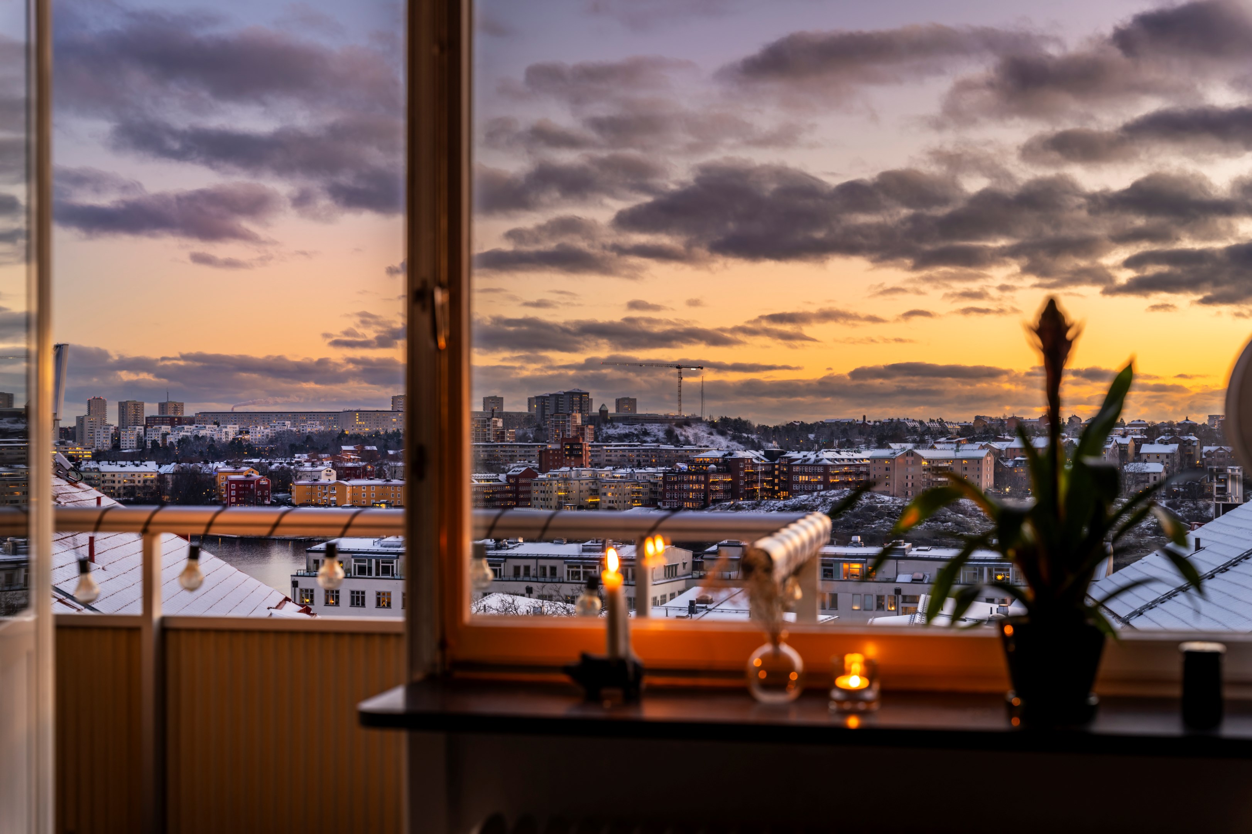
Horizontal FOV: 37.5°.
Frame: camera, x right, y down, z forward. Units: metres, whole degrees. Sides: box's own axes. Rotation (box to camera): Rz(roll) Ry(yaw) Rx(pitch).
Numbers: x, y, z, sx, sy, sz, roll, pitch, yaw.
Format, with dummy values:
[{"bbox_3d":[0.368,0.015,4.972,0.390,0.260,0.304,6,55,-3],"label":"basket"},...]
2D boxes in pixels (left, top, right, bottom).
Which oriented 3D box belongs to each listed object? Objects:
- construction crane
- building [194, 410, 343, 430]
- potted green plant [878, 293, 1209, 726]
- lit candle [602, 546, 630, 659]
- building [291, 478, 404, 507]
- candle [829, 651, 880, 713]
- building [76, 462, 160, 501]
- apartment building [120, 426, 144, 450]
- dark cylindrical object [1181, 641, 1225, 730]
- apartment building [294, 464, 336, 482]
[{"bbox_3d":[19.943,-19.936,1391.000,86.000,46.000,3.000,0,0,-23],"label":"construction crane"},{"bbox_3d":[-363.931,4.963,1870.000,149.000,22.000,13.000,0,0,3],"label":"building"},{"bbox_3d":[0.497,0.115,2.220,0.390,0.515,0.370,0,0,10],"label":"potted green plant"},{"bbox_3d":[-0.014,0.241,2.380,0.023,0.143,0.023,-2,0,10],"label":"lit candle"},{"bbox_3d":[-112.804,30.771,748.000,46.000,12.000,12.500,0,0,8],"label":"building"},{"bbox_3d":[0.287,0.333,2.310,0.058,0.073,0.058,0,0,10],"label":"candle"},{"bbox_3d":[-228.083,28.990,830.000,37.000,17.500,12.500,0,0,0],"label":"building"},{"bbox_3d":[-473.303,19.956,1765.000,17.000,24.500,15.000,0,0,15],"label":"apartment building"},{"bbox_3d":[0.686,0.319,2.190,0.050,0.104,0.050,0,0,10],"label":"dark cylindrical object"},{"bbox_3d":[-139.092,26.713,825.000,16.000,11.000,10.000,0,0,22],"label":"apartment building"}]

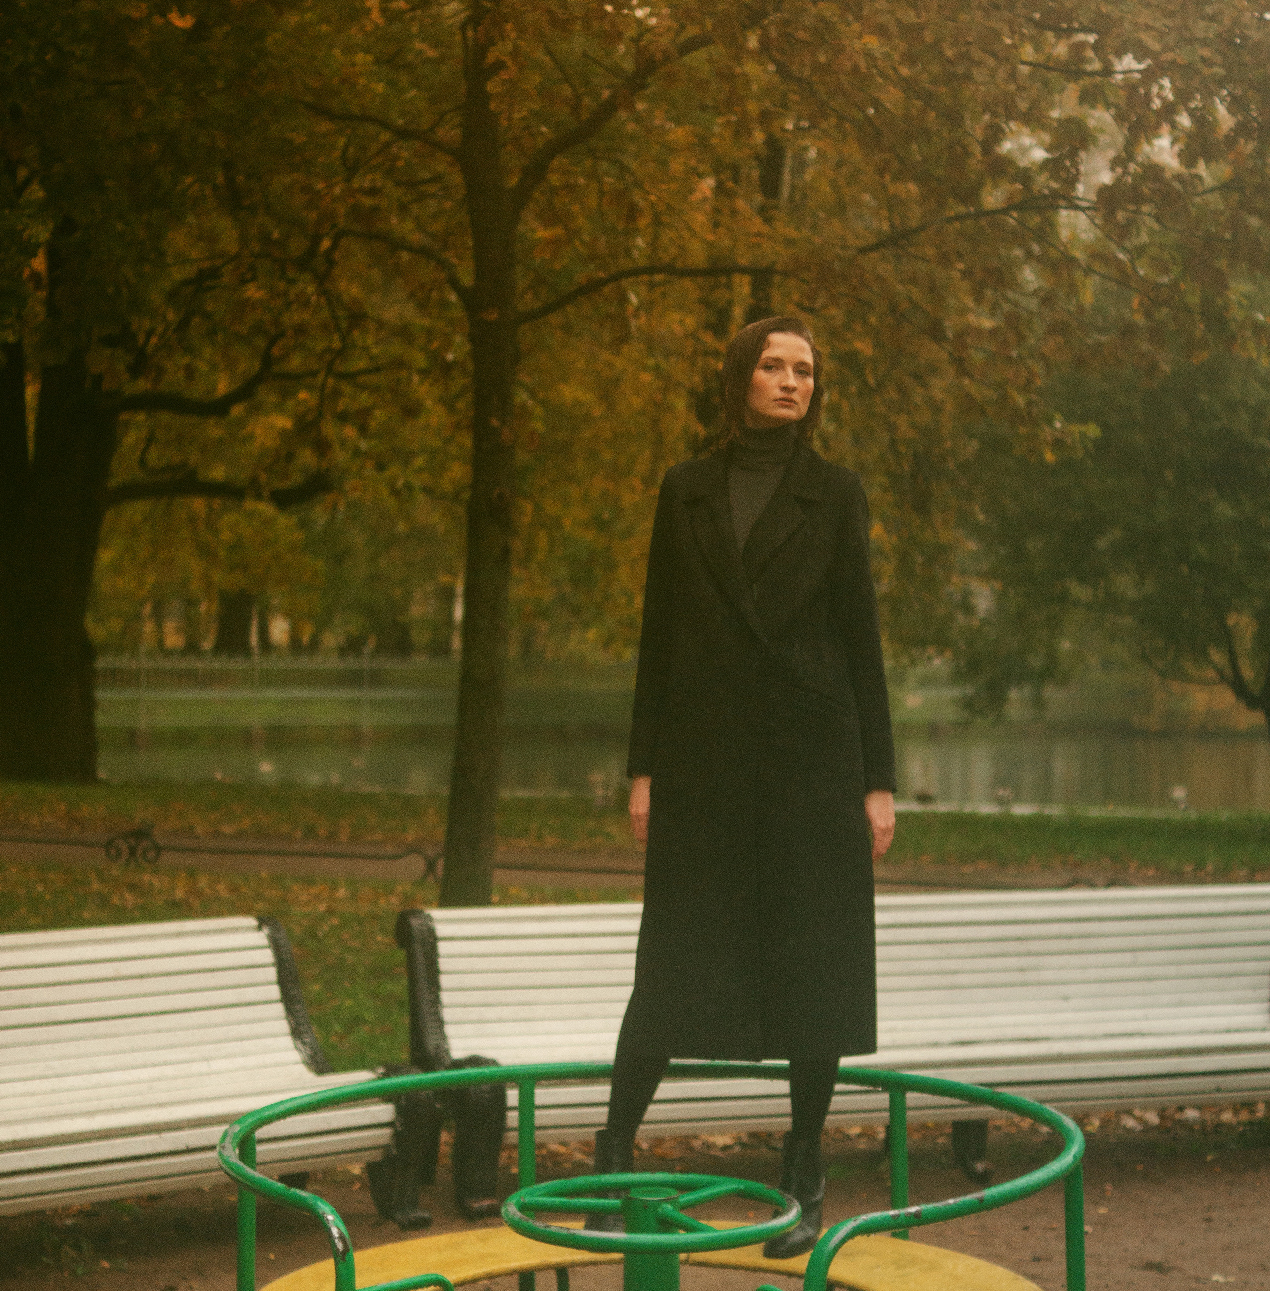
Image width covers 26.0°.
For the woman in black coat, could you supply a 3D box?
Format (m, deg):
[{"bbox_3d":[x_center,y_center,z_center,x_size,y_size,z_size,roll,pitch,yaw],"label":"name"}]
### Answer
[{"bbox_3d":[0.219,0.260,5.362,0.570,1.799,0.400,0,1,10],"label":"woman in black coat"}]

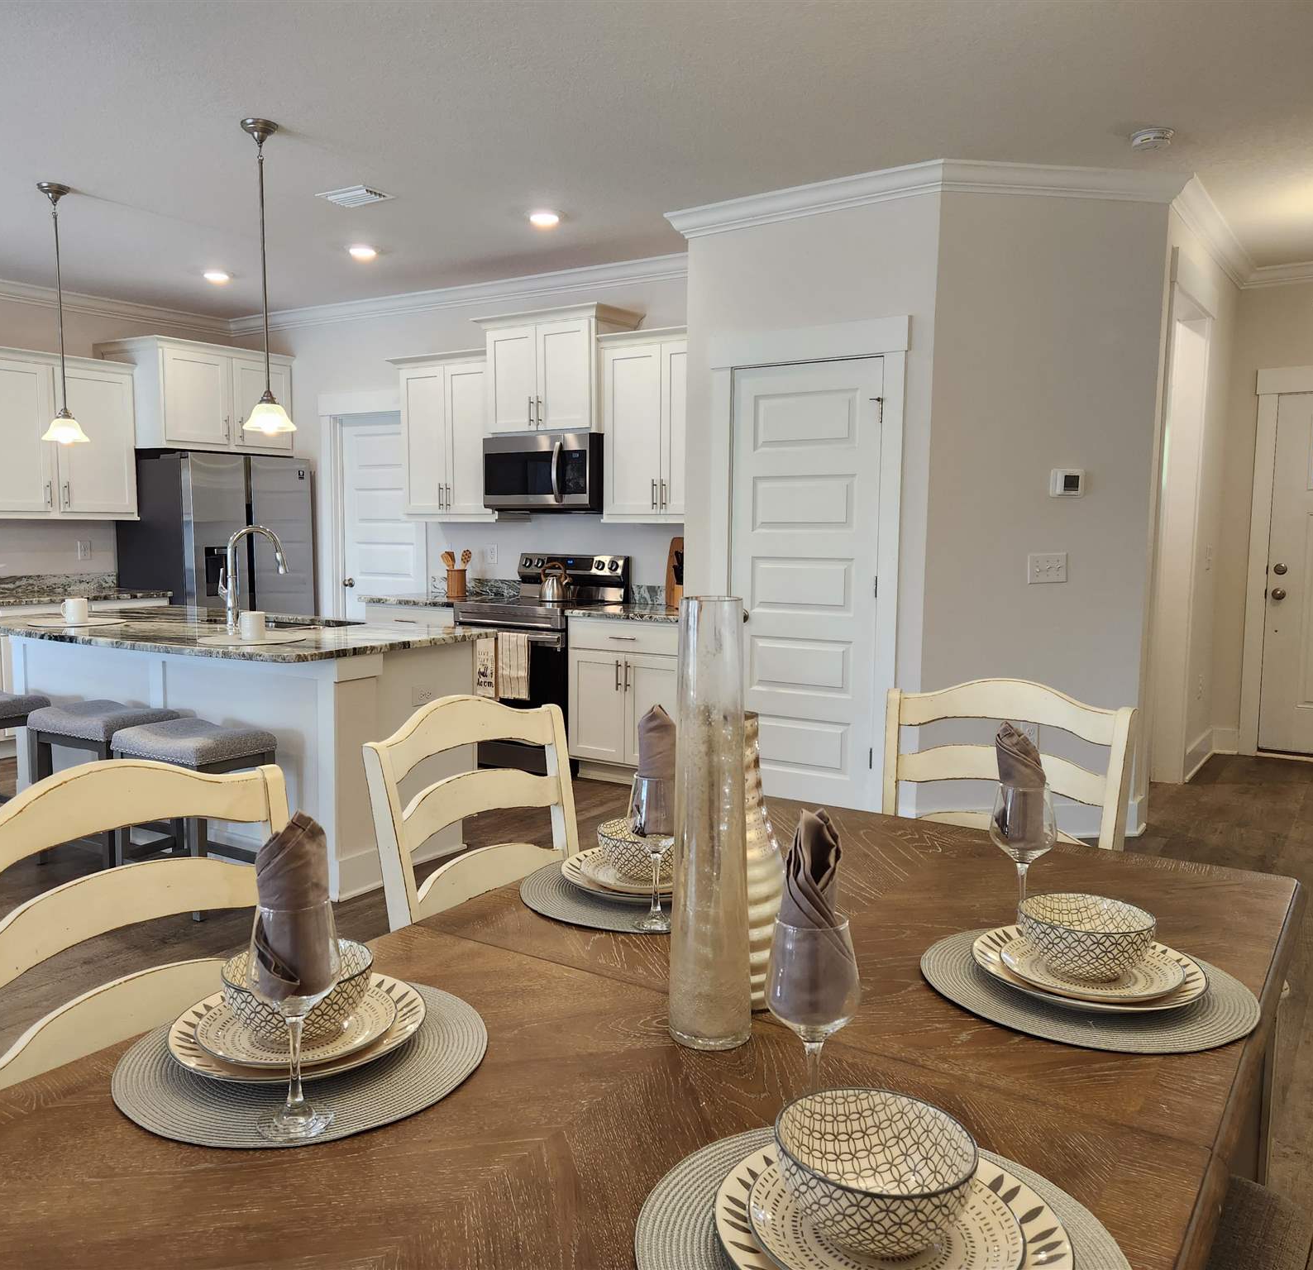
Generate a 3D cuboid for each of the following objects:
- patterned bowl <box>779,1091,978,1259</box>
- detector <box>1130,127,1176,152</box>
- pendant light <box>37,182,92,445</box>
[{"bbox_3d":[0.172,0.427,0.888,0.152,0.065,0.152,0,6,0],"label":"patterned bowl"},{"bbox_3d":[1.809,-1.806,4.111,0.146,0.050,0.146,4,7,34],"label":"detector"},{"bbox_3d":[-2.532,-1.352,4.780,0.210,1.065,0.210,4,7,33],"label":"pendant light"}]

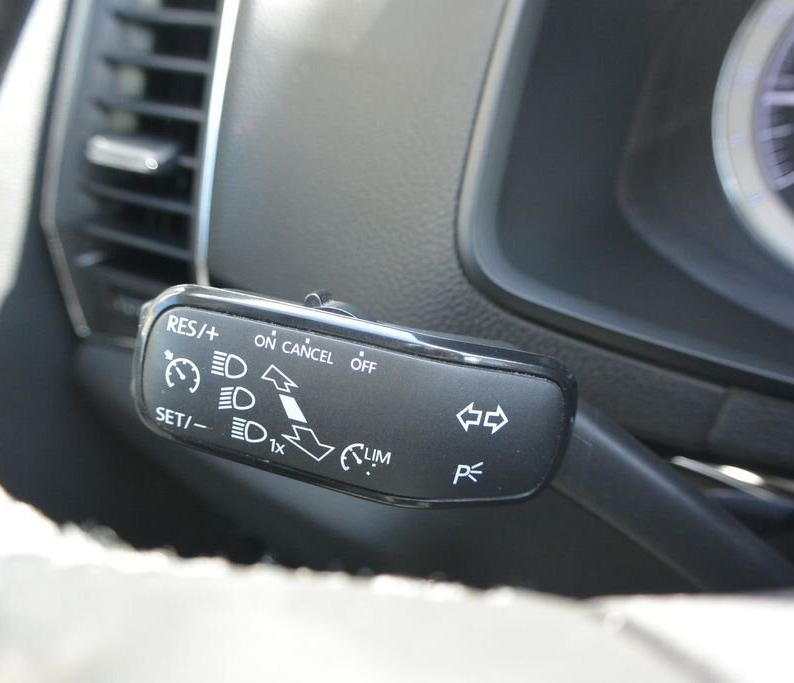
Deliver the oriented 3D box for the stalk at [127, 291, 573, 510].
[{"bbox_3d":[-0.008,0.010,0.149,0.081,0.032,0.020,12,3,-2],"label":"stalk"}]

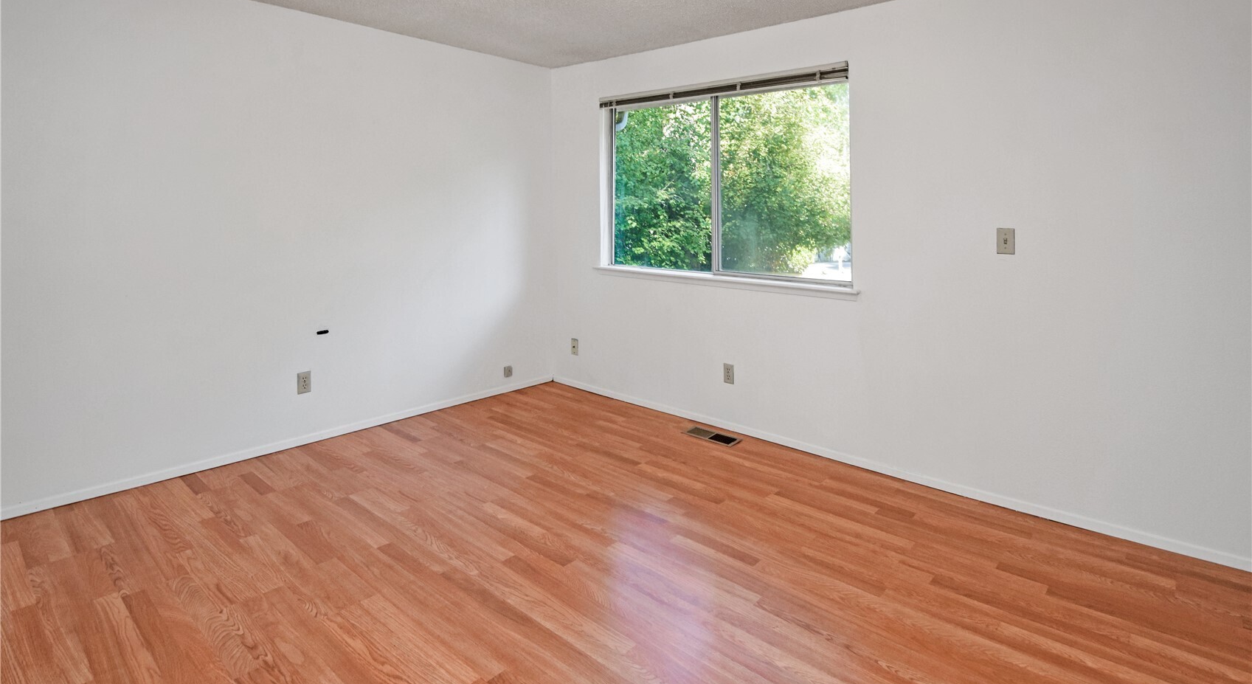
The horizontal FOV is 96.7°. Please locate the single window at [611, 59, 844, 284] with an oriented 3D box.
[{"bbox_3d":[0.542,-1.024,3.617,1.794,1.190,0.110,9,13,40],"label":"single window"}]

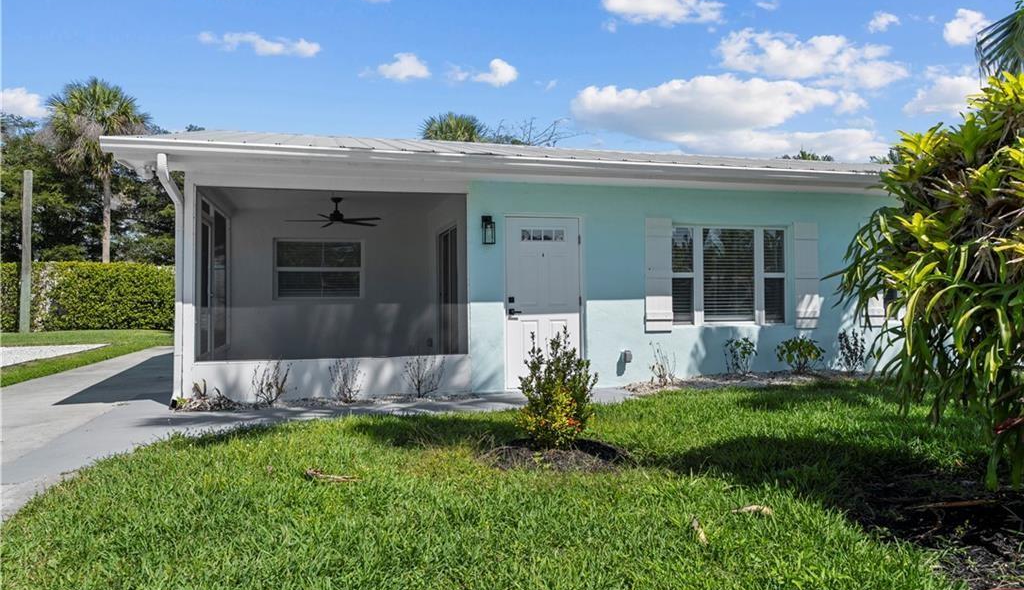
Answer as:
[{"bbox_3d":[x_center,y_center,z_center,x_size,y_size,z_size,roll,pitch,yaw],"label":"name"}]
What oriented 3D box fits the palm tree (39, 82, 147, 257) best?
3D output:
[{"bbox_3d":[-16.700,-3.700,28.500,3.900,9.800,3.900,-1,-1,0],"label":"palm tree"}]

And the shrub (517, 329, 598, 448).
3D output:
[{"bbox_3d":[0.365,0.750,5.700,0.650,0.960,0.630,-1,-1,0],"label":"shrub"}]

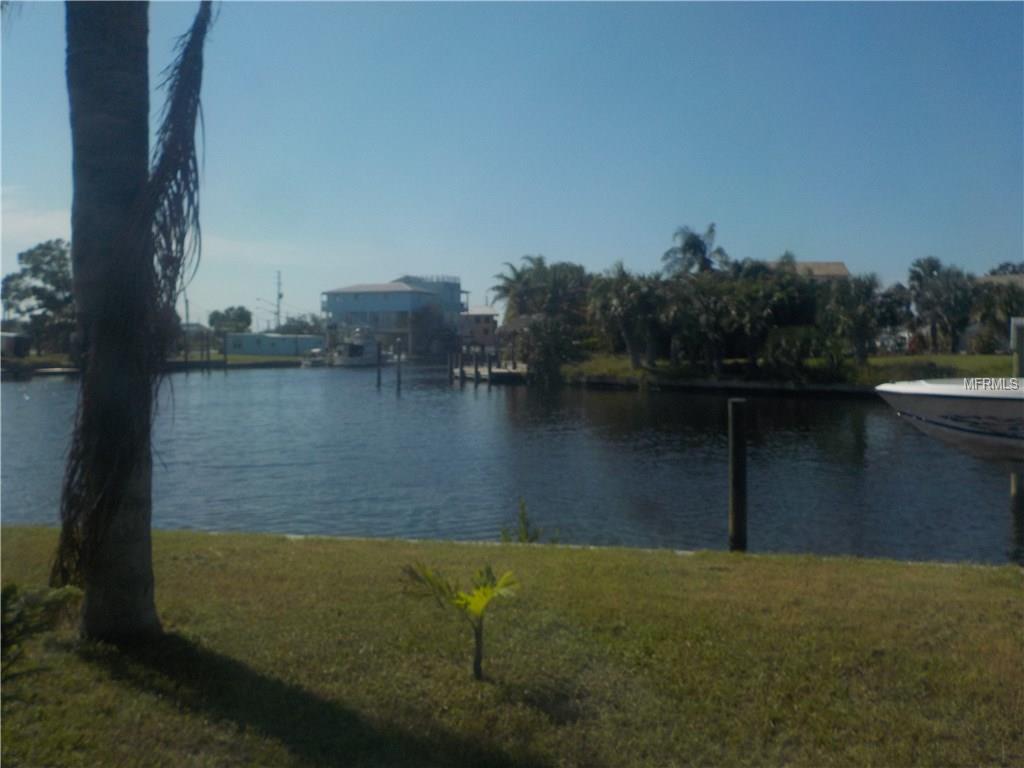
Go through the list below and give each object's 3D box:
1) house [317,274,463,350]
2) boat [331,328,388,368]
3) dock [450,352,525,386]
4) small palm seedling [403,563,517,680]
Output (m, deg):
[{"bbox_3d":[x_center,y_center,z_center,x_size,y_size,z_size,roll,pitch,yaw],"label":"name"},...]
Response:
[{"bbox_3d":[-16.156,-9.203,121.000,15.500,10.400,12.500,1,2,20],"label":"house"},{"bbox_3d":[-19.245,-4.480,112.000,7.600,4.800,2.900,-1,3,-24],"label":"boat"},{"bbox_3d":[-1.661,-1.218,65.500,3.800,2.200,9.500,1,2,13],"label":"dock"},{"bbox_3d":[-0.254,1.151,4.300,0.540,0.560,0.480,0,2,0],"label":"small palm seedling"}]

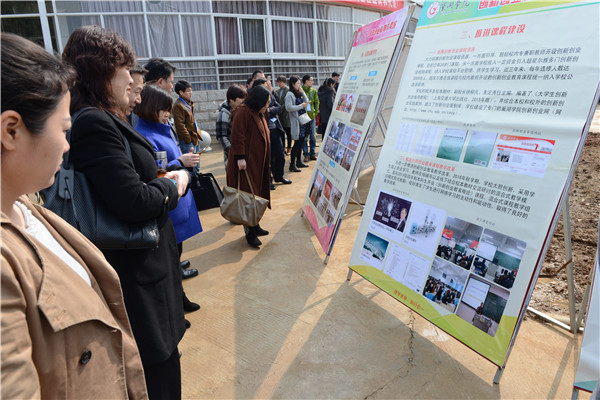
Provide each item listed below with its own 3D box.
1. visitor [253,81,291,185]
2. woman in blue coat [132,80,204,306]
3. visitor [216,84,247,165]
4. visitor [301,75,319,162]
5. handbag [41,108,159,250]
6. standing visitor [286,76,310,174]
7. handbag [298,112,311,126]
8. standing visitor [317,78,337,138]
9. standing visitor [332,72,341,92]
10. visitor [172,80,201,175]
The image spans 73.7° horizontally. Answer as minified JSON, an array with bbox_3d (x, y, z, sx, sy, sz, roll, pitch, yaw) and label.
[{"bbox_3d":[-0.389,-1.045,6.258,0.400,1.626,0.520,5,18,24],"label":"visitor"},{"bbox_3d":[-0.861,0.068,2.584,0.460,1.566,0.500,-2,16,0],"label":"woman in blue coat"},{"bbox_3d":[-0.735,-0.623,4.966,0.420,1.560,0.500,0,16,8],"label":"visitor"},{"bbox_3d":[0.176,-1.664,8.177,0.340,1.704,0.500,13,22,43],"label":"visitor"},{"bbox_3d":[-0.627,-0.059,1.270,0.370,0.440,0.160,-3,16,-2],"label":"handbag"},{"bbox_3d":[-0.081,-1.385,7.299,0.420,1.678,0.480,3,17,19],"label":"standing visitor"},{"bbox_3d":[0.093,-1.416,7.034,0.220,0.160,0.090,-36,28,-17],"label":"handbag"},{"bbox_3d":[0.659,-1.980,9.327,0.360,1.635,0.500,-11,18,-29],"label":"standing visitor"},{"bbox_3d":[0.936,-2.333,10.247,0.340,1.780,0.500,0,16,10],"label":"standing visitor"},{"bbox_3d":[-1.511,-0.795,5.528,0.340,1.642,0.500,2,17,14],"label":"visitor"}]

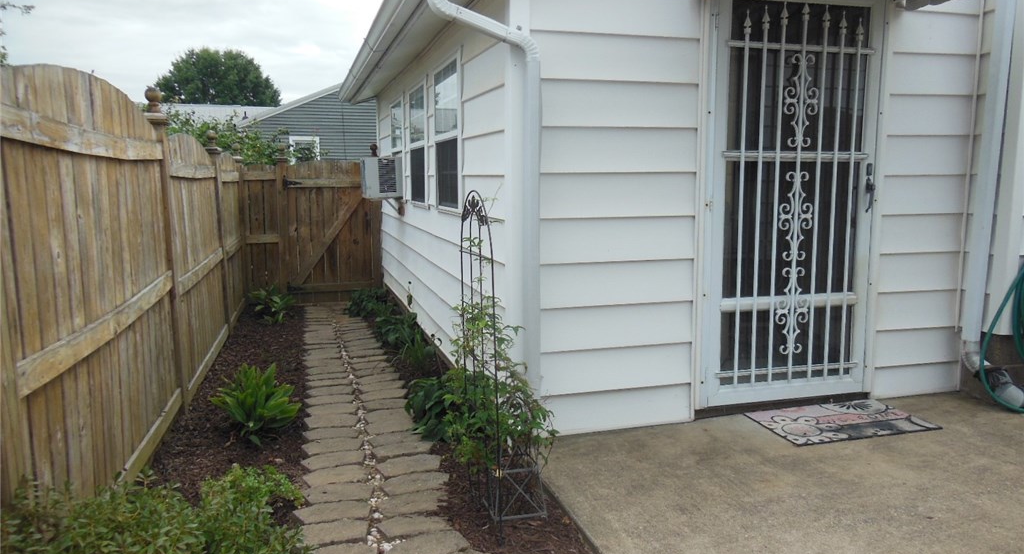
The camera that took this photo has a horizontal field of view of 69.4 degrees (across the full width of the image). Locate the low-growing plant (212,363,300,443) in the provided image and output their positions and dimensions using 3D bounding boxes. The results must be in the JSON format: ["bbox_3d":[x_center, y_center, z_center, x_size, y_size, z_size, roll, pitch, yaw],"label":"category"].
[{"bbox_3d":[-1.159,0.566,3.367,0.380,0.305,0.360,-3,8,-16],"label":"low-growing plant"}]

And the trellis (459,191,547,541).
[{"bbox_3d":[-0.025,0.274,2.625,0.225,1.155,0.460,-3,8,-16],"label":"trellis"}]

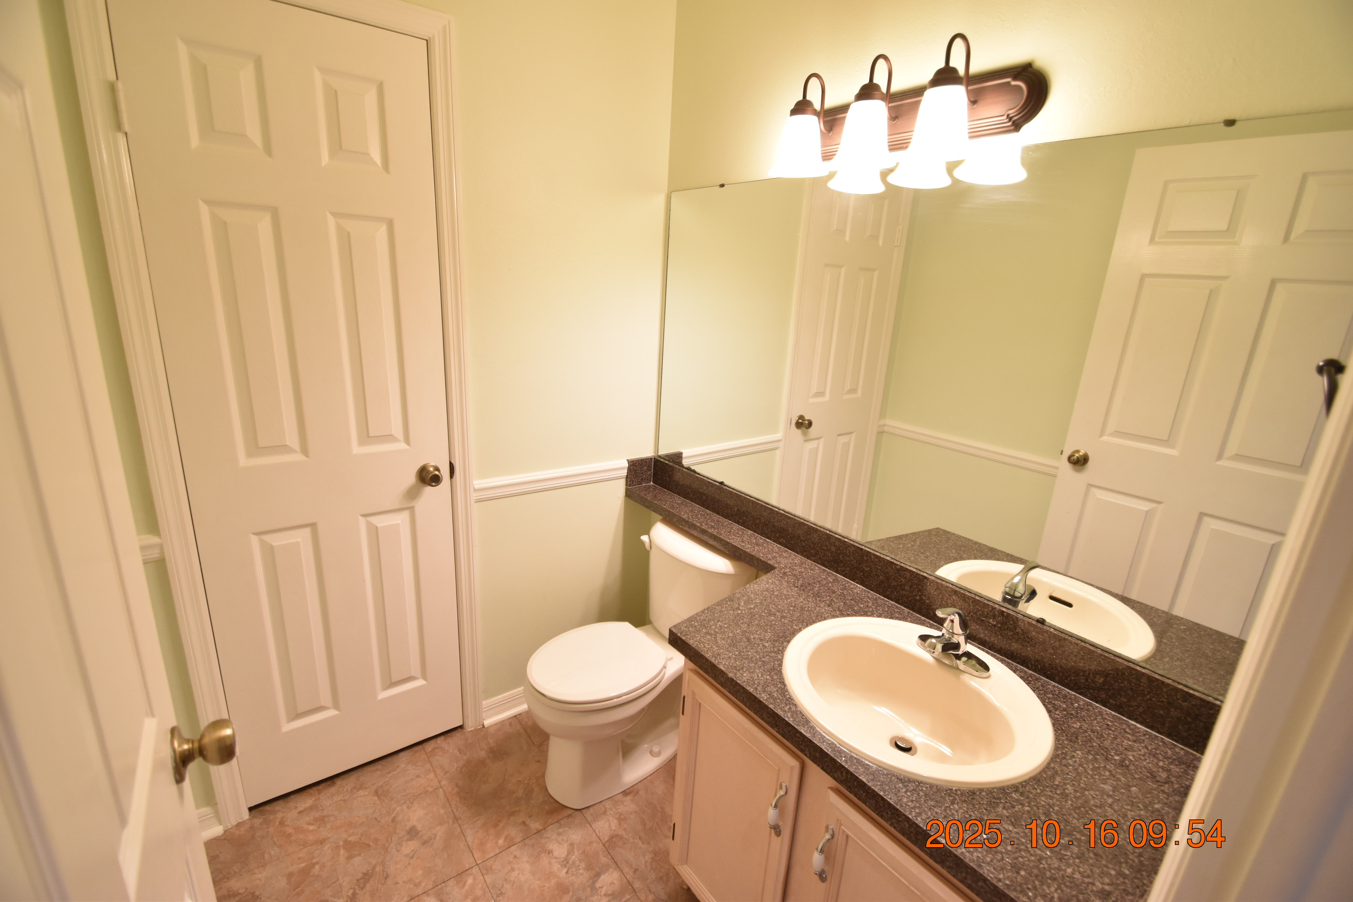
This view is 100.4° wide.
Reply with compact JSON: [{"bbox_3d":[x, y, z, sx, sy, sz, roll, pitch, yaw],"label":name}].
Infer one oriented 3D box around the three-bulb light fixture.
[{"bbox_3d":[0.433,-0.726,1.216,0.175,0.237,0.631,-9,20,-37],"label":"three-bulb light fixture"}]

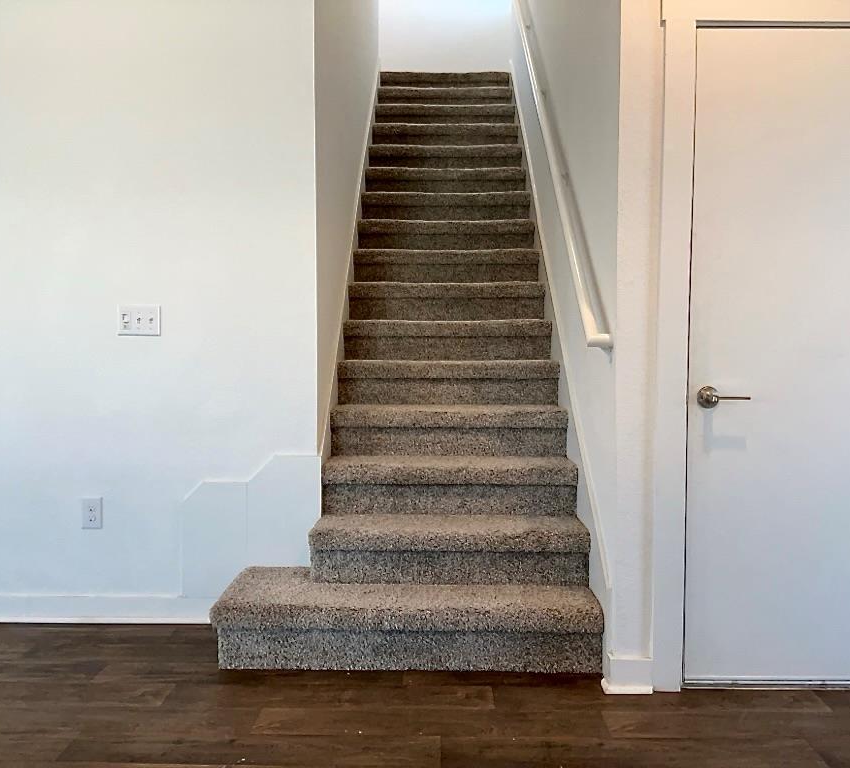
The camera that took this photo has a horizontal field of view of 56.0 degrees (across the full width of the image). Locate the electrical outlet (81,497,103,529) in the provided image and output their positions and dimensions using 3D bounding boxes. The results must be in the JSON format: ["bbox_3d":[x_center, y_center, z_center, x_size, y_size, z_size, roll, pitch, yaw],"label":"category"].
[{"bbox_3d":[-1.267,0.493,3.044,0.071,0.115,0.009,0,3,1],"label":"electrical outlet"}]

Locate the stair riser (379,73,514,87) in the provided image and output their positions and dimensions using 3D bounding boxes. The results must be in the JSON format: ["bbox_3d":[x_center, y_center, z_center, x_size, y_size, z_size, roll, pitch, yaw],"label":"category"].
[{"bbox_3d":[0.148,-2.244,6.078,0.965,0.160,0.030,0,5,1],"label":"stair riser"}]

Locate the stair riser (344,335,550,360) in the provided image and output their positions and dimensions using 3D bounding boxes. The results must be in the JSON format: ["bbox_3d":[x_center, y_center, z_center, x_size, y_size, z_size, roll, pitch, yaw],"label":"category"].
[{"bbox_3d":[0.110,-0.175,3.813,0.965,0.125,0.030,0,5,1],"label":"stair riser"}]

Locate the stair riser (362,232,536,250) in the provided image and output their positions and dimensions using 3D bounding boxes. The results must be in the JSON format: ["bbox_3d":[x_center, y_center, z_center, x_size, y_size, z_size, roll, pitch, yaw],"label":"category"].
[{"bbox_3d":[0.122,-0.790,4.493,0.965,0.125,0.030,0,5,1],"label":"stair riser"}]

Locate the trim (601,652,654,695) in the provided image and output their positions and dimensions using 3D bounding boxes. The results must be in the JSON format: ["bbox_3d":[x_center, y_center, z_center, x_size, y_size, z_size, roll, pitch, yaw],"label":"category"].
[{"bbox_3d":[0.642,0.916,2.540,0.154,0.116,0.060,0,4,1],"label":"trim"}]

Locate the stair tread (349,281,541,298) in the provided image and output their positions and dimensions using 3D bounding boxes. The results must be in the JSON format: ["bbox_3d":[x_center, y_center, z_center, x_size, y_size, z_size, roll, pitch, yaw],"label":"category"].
[{"bbox_3d":[0.116,-0.478,4.176,0.995,0.068,0.275,0,4,1],"label":"stair tread"}]

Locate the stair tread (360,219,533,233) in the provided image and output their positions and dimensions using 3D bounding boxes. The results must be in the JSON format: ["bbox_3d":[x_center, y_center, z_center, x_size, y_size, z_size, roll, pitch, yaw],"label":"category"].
[{"bbox_3d":[0.123,-0.889,4.564,0.983,0.078,0.261,0,3,1],"label":"stair tread"}]

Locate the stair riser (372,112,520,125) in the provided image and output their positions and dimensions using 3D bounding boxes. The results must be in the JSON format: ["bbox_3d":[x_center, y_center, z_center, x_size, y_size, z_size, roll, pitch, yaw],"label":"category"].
[{"bbox_3d":[0.141,-1.815,5.617,0.983,0.115,0.025,0,3,1],"label":"stair riser"}]

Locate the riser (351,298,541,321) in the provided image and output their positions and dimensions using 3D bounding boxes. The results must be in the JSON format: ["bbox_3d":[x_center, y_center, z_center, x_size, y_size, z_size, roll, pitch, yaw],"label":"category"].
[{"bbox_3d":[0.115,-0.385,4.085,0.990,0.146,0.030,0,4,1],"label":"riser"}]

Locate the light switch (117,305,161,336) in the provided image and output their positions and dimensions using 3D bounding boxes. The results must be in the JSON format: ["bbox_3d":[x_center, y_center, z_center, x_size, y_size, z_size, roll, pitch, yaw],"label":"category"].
[{"bbox_3d":[-1.074,-0.239,2.999,0.162,0.115,0.011,0,3,1],"label":"light switch"}]

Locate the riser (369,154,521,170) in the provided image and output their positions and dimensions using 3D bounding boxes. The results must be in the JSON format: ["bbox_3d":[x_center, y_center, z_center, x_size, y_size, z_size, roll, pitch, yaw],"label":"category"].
[{"bbox_3d":[0.133,-1.406,5.173,0.965,0.125,0.030,0,5,1],"label":"riser"}]

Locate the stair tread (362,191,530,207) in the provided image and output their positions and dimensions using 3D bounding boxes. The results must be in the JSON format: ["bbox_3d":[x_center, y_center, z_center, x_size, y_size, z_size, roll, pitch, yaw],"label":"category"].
[{"bbox_3d":[0.129,-1.104,4.877,0.995,0.068,0.275,0,4,1],"label":"stair tread"}]

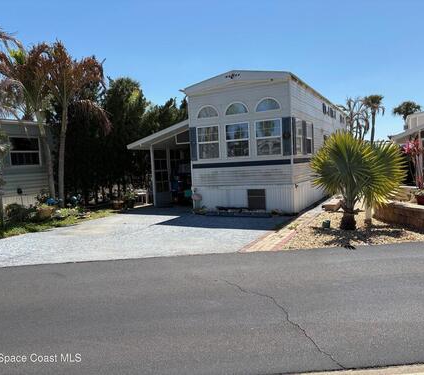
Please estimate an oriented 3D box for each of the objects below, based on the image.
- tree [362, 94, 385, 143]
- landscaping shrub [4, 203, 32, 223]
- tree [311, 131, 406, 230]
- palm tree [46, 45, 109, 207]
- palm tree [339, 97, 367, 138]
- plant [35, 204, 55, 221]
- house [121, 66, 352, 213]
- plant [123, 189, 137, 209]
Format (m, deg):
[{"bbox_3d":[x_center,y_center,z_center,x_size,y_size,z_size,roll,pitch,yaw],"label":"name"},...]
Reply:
[{"bbox_3d":[17.900,-6.241,42.083,2.700,8.400,2.700,-3,4,0],"label":"tree"},{"bbox_3d":[-6.418,0.773,12.446,0.900,0.680,0.850,-3,4,0],"label":"landscaping shrub"},{"bbox_3d":[3.306,-0.192,8.448,2.100,2.200,2.000,-3,4,0],"label":"tree"},{"bbox_3d":[-5.861,-2.695,16.508,2.800,7.000,2.800,-3,4,0],"label":"palm tree"},{"bbox_3d":[13.537,-5.031,36.093,2.700,7.200,2.700,-3,4,0],"label":"palm tree"},{"bbox_3d":[-5.600,0.797,12.547,0.660,0.540,0.620,-3,4,0],"label":"plant"},{"bbox_3d":[1.975,-1.808,17.122,6.400,4.400,10.700,-1,4,28],"label":"house"},{"bbox_3d":[-3.253,0.414,14.799,0.580,0.780,0.580,-3,4,0],"label":"plant"}]

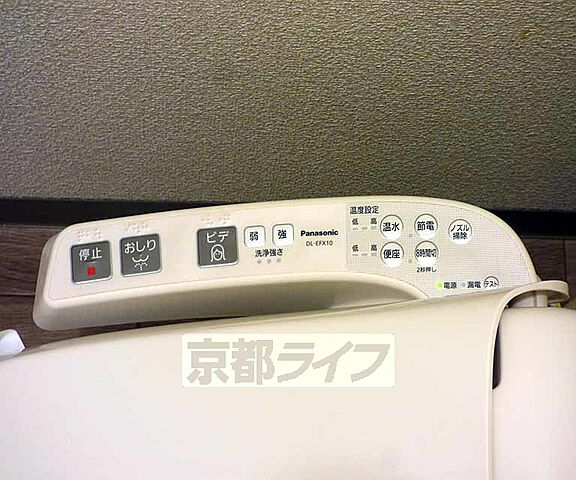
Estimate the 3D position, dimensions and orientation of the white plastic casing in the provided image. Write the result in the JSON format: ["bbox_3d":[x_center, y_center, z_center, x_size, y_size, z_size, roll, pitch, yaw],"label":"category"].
[{"bbox_3d":[-0.004,0.018,0.849,0.312,0.050,0.078,-2,66,-1],"label":"white plastic casing"}]

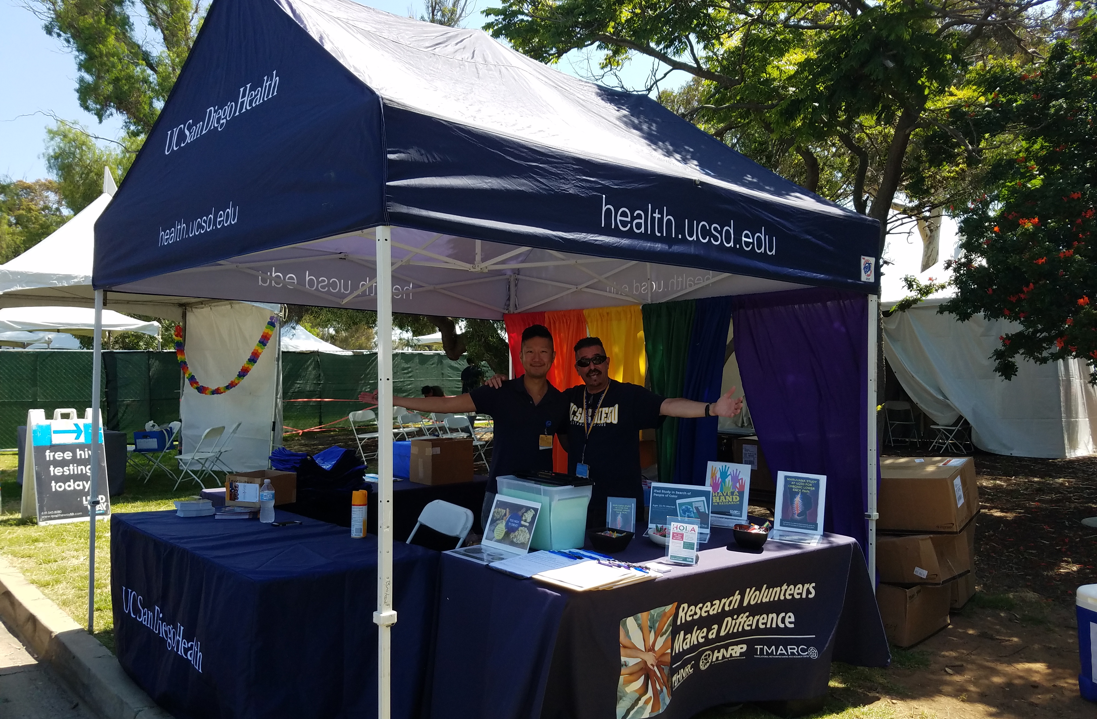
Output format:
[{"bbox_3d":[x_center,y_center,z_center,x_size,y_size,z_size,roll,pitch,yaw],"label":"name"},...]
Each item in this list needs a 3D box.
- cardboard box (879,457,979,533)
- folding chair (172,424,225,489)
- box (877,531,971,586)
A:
[{"bbox_3d":[2.198,0.811,4.988,0.590,0.315,0.530,-6,3,41],"label":"cardboard box"},{"bbox_3d":[-4.316,1.203,10.226,0.470,0.785,0.450,0,-1,3],"label":"folding chair"},{"bbox_3d":[2.154,1.122,4.807,0.430,0.255,0.440,0,-1,42],"label":"box"}]

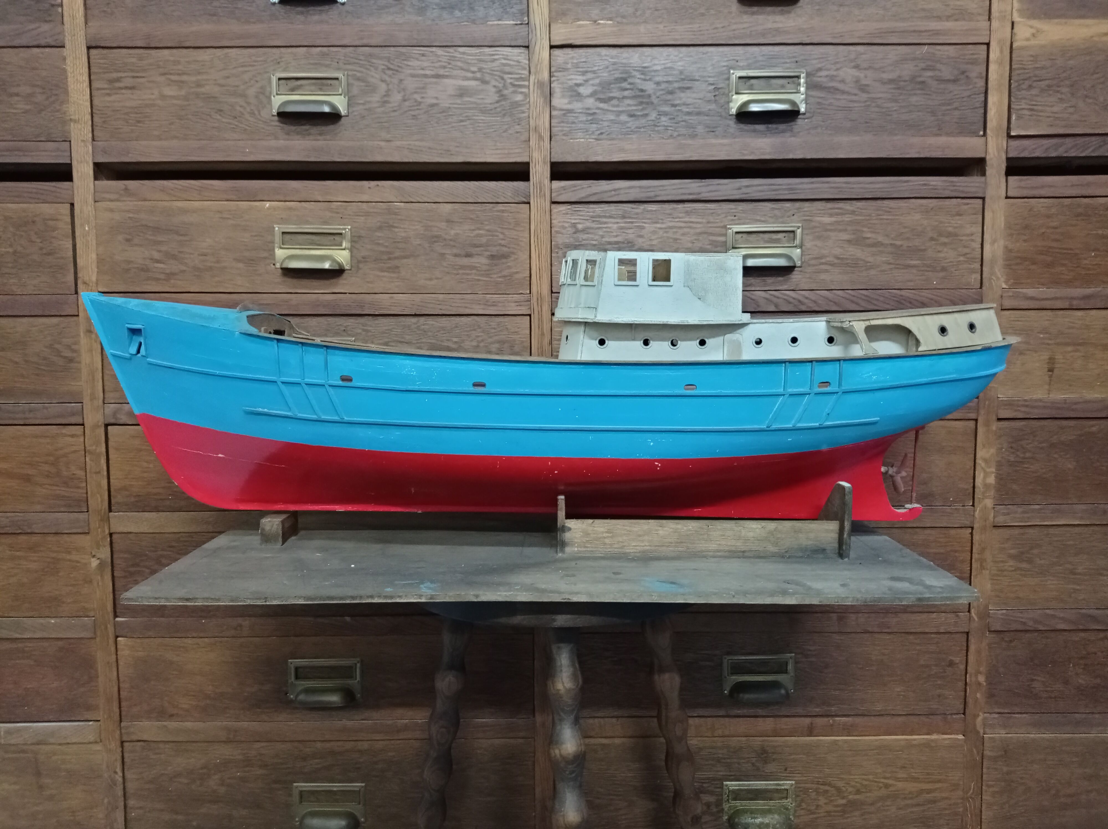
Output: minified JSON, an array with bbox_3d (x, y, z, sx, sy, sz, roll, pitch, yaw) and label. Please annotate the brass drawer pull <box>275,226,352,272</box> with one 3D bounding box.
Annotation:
[{"bbox_3d":[-0.295,-0.202,1.085,0.092,0.053,0.021,0,5,0],"label":"brass drawer pull"}]

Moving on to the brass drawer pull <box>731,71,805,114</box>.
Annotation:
[{"bbox_3d":[0.259,-0.387,1.072,0.092,0.053,0.021,0,5,0],"label":"brass drawer pull"}]

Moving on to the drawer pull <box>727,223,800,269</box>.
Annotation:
[{"bbox_3d":[0.258,-0.204,1.088,0.092,0.053,0.021,0,5,0],"label":"drawer pull"}]

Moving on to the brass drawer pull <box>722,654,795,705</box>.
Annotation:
[{"bbox_3d":[0.262,0.334,1.135,0.092,0.053,0.021,0,5,0],"label":"brass drawer pull"}]

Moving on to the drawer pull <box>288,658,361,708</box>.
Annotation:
[{"bbox_3d":[-0.292,0.340,1.132,0.092,0.053,0.021,0,5,0],"label":"drawer pull"}]

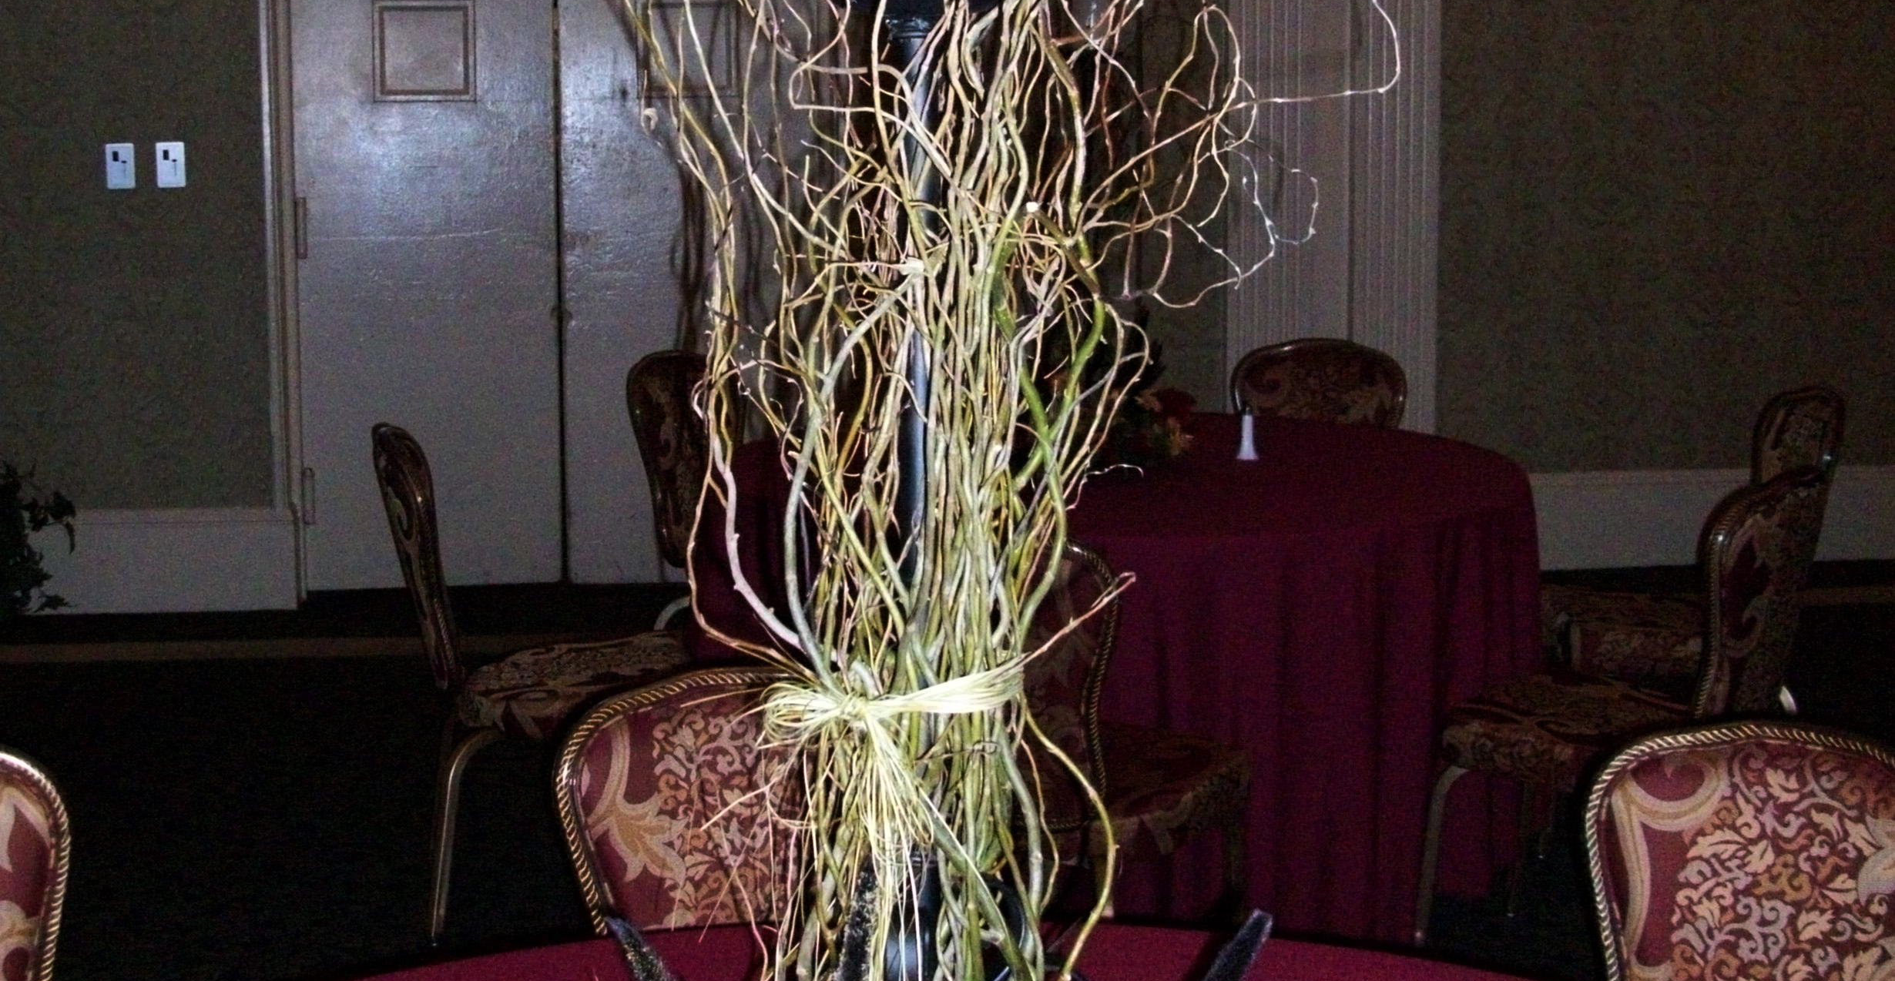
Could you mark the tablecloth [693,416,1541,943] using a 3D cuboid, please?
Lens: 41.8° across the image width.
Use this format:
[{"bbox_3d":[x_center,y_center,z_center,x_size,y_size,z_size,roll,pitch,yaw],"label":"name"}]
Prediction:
[{"bbox_3d":[0.371,0.301,5.366,1.750,0.760,1.750,0,8,0],"label":"tablecloth"}]

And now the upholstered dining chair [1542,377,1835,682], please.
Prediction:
[{"bbox_3d":[1.571,0.225,5.336,0.600,0.910,0.460,0,8,0],"label":"upholstered dining chair"}]

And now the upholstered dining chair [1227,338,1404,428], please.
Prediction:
[{"bbox_3d":[0.825,0.123,6.018,0.455,0.920,0.580,3,8,20],"label":"upholstered dining chair"}]

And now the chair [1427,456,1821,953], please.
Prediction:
[{"bbox_3d":[1.152,0.391,4.178,0.580,0.910,0.460,7,11,41],"label":"chair"}]

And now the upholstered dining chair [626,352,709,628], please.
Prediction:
[{"bbox_3d":[-0.409,0.166,5.811,0.600,0.910,0.460,4,9,26],"label":"upholstered dining chair"}]

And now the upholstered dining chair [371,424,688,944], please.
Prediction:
[{"bbox_3d":[-0.758,0.338,4.613,0.580,0.910,0.460,-4,9,-23],"label":"upholstered dining chair"}]

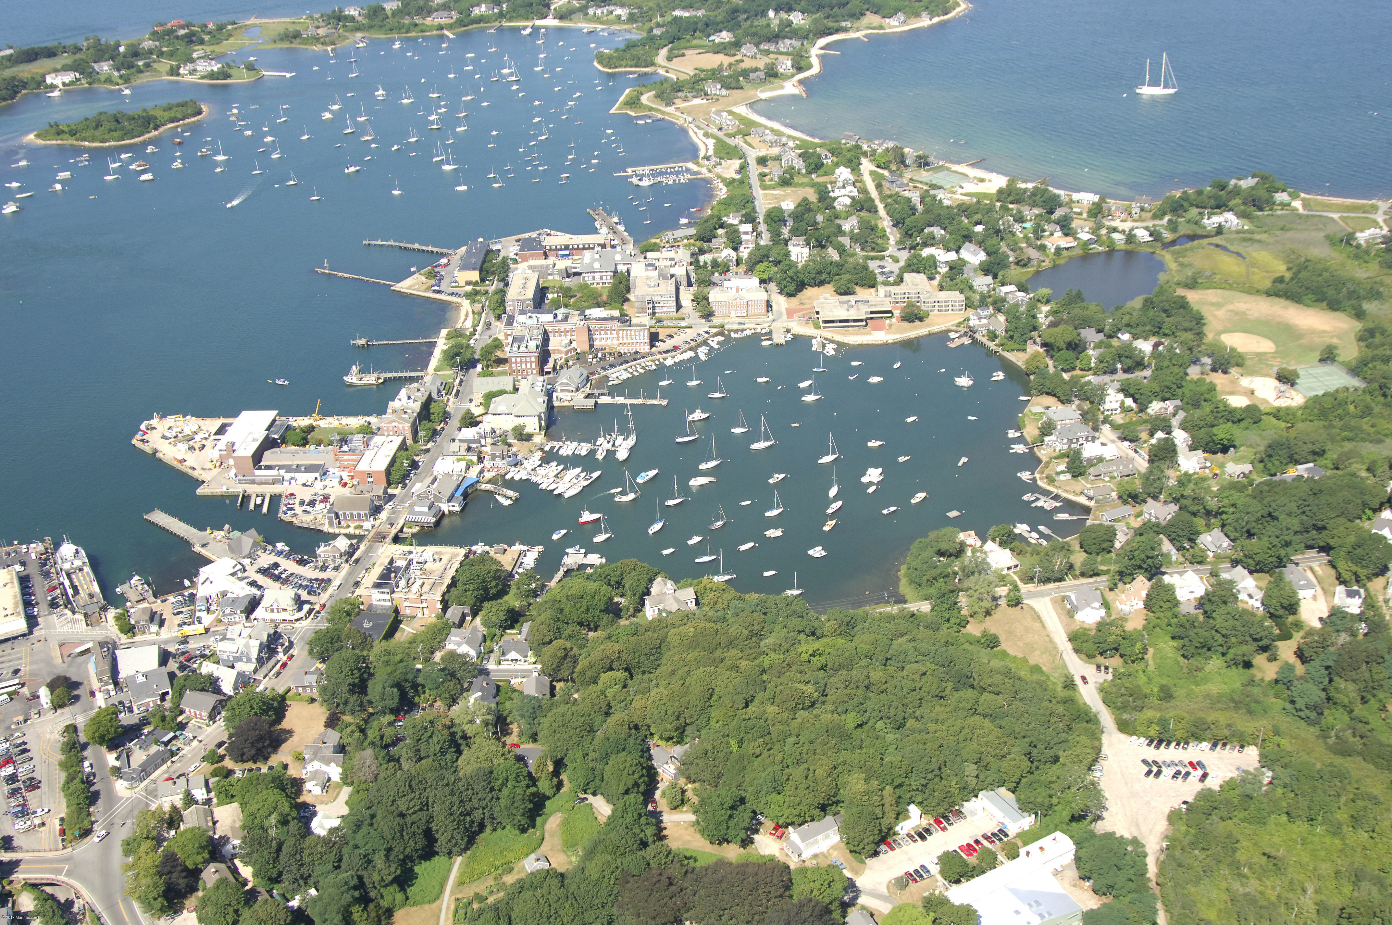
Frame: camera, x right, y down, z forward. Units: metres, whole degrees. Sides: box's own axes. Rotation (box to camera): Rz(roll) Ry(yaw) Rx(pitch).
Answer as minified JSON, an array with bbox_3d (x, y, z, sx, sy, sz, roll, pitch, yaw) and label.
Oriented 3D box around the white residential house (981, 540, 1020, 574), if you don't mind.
[{"bbox_3d":[129.970,39.700,594.310,9.800,7.000,18.000,-12,28,-18],"label":"white residential house"}]

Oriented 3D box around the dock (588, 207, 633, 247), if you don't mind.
[{"bbox_3d":[-66.970,-183.830,1089.150,10.260,4.000,95.610,-10,28,-15],"label":"dock"}]

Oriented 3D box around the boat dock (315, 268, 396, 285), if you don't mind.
[{"bbox_3d":[-240.470,-129.990,978.780,74.500,2.500,3.000,13,31,27],"label":"boat dock"}]

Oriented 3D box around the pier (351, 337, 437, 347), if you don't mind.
[{"bbox_3d":[-186.950,-74.920,862.050,54.070,3.500,8.000,-2,28,2],"label":"pier"}]

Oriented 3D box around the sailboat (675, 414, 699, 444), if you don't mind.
[{"bbox_3d":[-5.320,-19.720,724.960,12.200,17.300,3.600,-12,28,-18],"label":"sailboat"}]

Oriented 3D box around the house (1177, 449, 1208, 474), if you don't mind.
[{"bbox_3d":[236.800,-1.090,663.490,12.500,8.000,10.500,-7,27,-9],"label":"house"}]

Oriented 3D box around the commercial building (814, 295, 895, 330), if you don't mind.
[{"bbox_3d":[100.800,-96.640,888.550,49.670,8.000,37.970,1,27,6],"label":"commercial building"}]

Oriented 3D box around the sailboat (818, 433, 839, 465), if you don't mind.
[{"bbox_3d":[67.080,-7.490,701.590,12.210,15.300,3.810,-16,31,-23],"label":"sailboat"}]

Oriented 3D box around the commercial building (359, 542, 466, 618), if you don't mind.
[{"bbox_3d":[-123.490,50.630,608.200,36.260,12.350,41.640,1,27,7],"label":"commercial building"}]

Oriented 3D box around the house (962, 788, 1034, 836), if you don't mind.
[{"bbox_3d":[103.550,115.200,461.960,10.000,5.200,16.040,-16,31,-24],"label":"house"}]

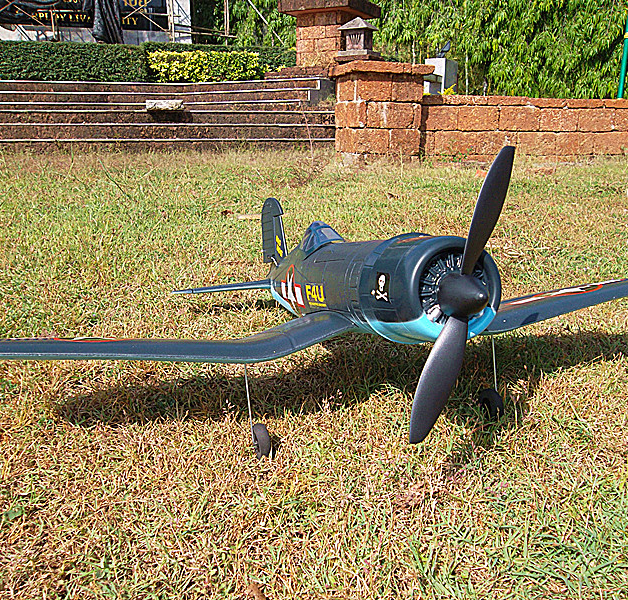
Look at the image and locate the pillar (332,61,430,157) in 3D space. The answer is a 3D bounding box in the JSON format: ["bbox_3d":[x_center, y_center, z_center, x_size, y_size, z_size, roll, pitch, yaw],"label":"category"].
[{"bbox_3d":[0.665,-1.945,6.454,0.800,0.890,0.800,-4,16,-15],"label":"pillar"}]

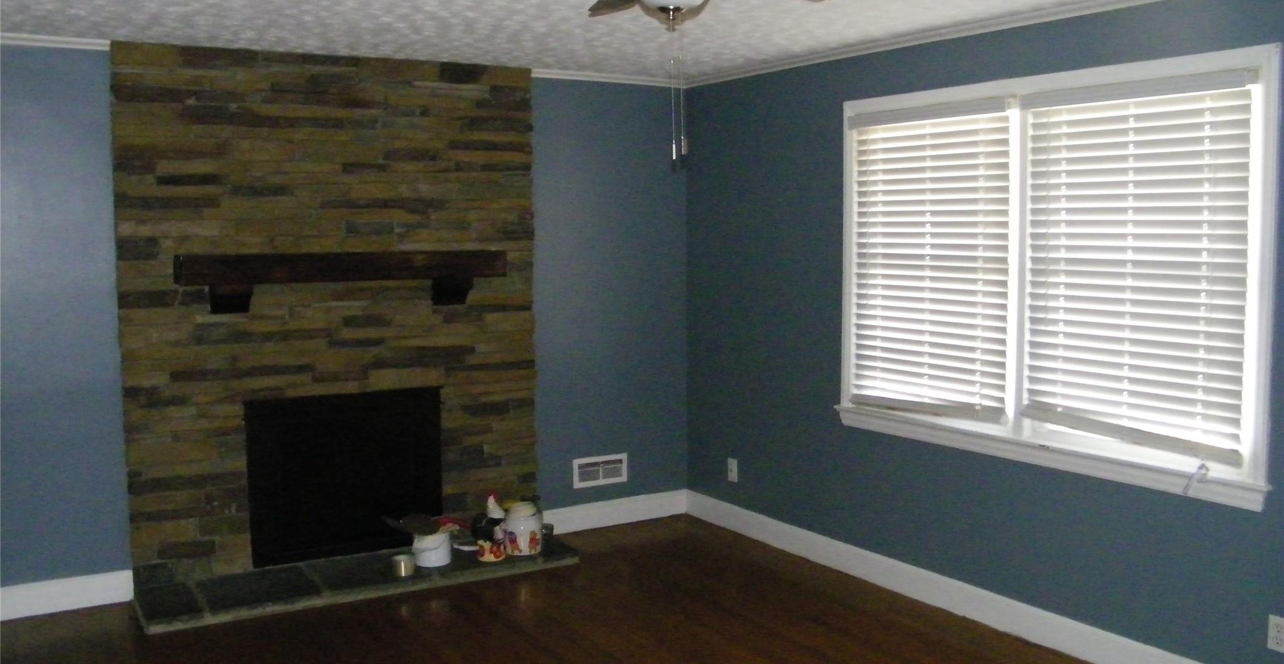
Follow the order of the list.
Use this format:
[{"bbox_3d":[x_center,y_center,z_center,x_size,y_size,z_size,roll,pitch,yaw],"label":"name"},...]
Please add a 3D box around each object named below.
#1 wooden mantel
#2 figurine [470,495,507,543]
[{"bbox_3d":[-1.374,-0.240,4.907,1.510,0.260,0.200,-3,5,-30],"label":"wooden mantel"},{"bbox_3d":[-0.751,0.931,5.100,0.160,0.255,0.140,2,5,30],"label":"figurine"}]

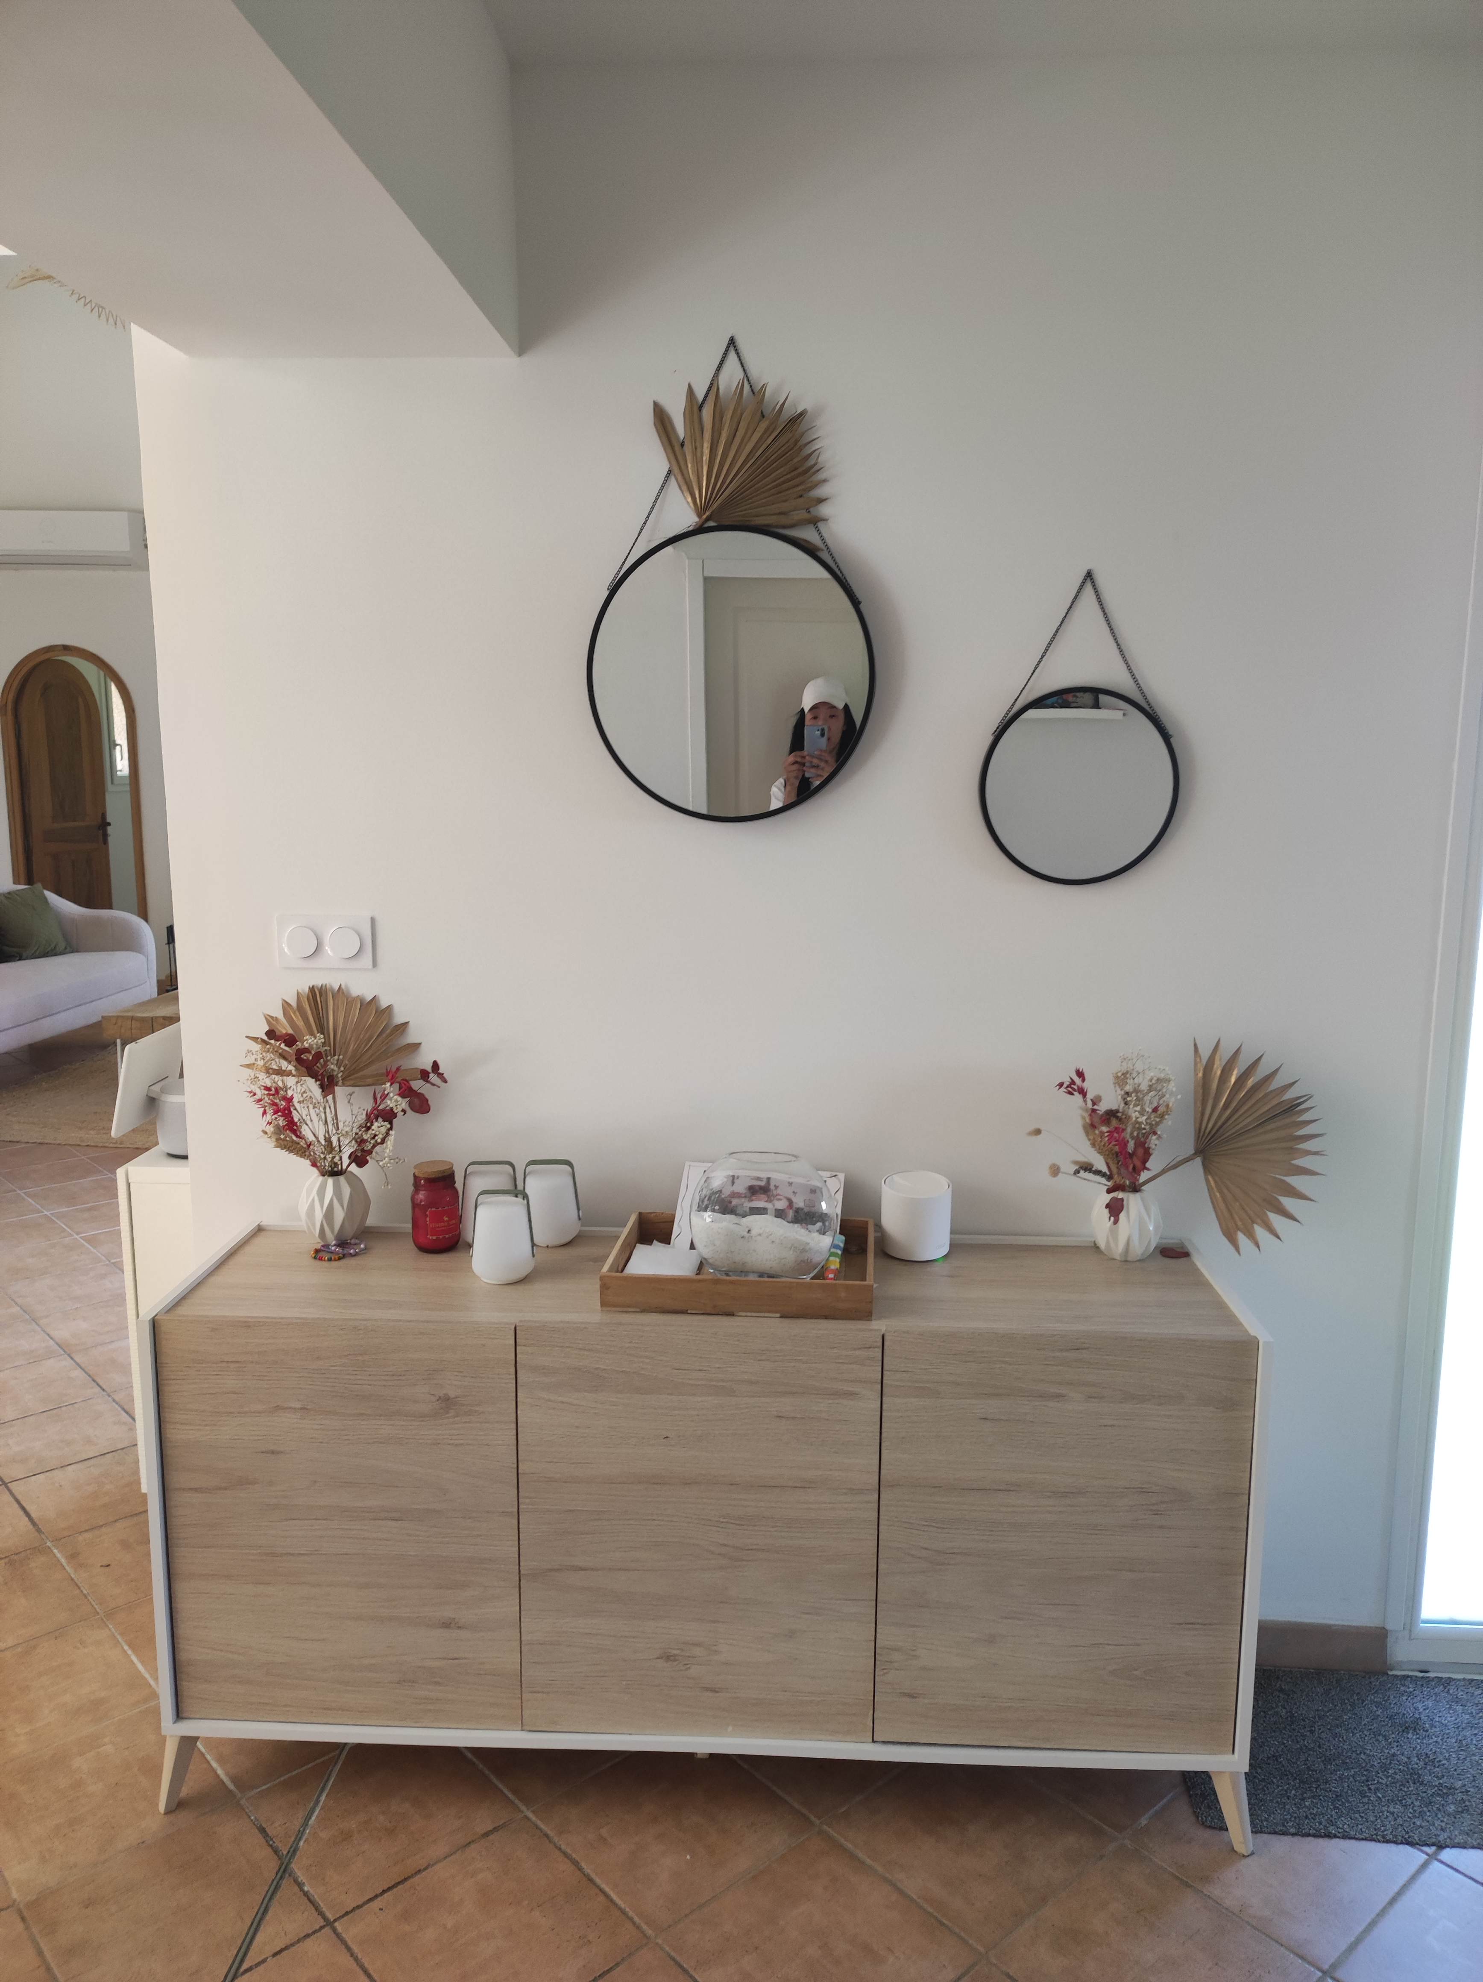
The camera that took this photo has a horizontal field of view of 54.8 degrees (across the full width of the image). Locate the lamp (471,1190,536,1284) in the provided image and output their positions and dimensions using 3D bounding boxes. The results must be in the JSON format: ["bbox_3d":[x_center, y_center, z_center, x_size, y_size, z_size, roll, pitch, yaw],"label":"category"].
[{"bbox_3d":[-0.360,0.367,2.162,0.098,0.133,0.093,1,8,3],"label":"lamp"}]

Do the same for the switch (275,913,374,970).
[{"bbox_3d":[-0.679,-0.081,2.329,0.156,0.088,0.018,0,8,3],"label":"switch"}]

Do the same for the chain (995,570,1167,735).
[{"bbox_3d":[0.534,-0.524,2.221,0.274,0.253,0.016,1,8,3],"label":"chain"}]

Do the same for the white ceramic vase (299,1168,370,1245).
[{"bbox_3d":[-0.664,0.356,2.340,0.118,0.117,0.118,0,8,3],"label":"white ceramic vase"}]

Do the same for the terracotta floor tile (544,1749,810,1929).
[{"bbox_3d":[-0.098,1.202,2.064,0.300,0.010,0.300,-7,11,-41],"label":"terracotta floor tile"}]

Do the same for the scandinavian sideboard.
[{"bbox_3d":[-0.053,0.800,2.207,1.540,0.747,0.440,1,8,3],"label":"scandinavian sideboard"}]

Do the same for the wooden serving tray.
[{"bbox_3d":[0.007,0.412,2.180,0.388,0.053,0.295,1,8,5],"label":"wooden serving tray"}]

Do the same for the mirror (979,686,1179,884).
[{"bbox_3d":[0.524,-0.317,2.222,0.307,0.307,0.025,0,11,3],"label":"mirror"}]

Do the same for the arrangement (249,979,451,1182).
[{"bbox_3d":[-0.636,0.156,2.291,0.328,0.330,0.190,1,8,3],"label":"arrangement"}]

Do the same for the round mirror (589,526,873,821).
[{"bbox_3d":[-0.016,-0.490,2.224,0.451,0.451,0.025,0,11,3],"label":"round mirror"}]

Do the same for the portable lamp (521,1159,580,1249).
[{"bbox_3d":[-0.309,0.343,2.332,0.098,0.133,0.093,1,8,3],"label":"portable lamp"}]

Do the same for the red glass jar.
[{"bbox_3d":[-0.497,0.346,2.330,0.082,0.139,0.082,0,8,0],"label":"red glass jar"}]

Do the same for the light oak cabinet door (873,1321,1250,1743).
[{"bbox_3d":[0.438,0.759,1.965,0.495,0.600,0.018,1,8,3],"label":"light oak cabinet door"}]

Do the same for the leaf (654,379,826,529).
[{"bbox_3d":[-0.001,-0.798,2.138,0.260,0.225,0.060,1,8,3],"label":"leaf"}]

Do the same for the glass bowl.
[{"bbox_3d":[0.036,0.336,2.183,0.222,0.171,0.222,0,8,0],"label":"glass bowl"}]

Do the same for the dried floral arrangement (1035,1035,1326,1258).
[{"bbox_3d":[0.682,0.247,2.239,0.456,0.351,0.155,0,8,3],"label":"dried floral arrangement"}]

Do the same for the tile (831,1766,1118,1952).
[{"bbox_3d":[0.327,1.209,2.044,0.298,0.010,0.298,-7,11,-41],"label":"tile"}]

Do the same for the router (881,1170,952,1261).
[{"bbox_3d":[0.279,0.360,2.285,0.110,0.114,0.110,0,8,0],"label":"router"}]

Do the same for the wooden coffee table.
[{"bbox_3d":[-2.756,0.236,7.522,0.650,0.380,1.150,1,8,3],"label":"wooden coffee table"}]

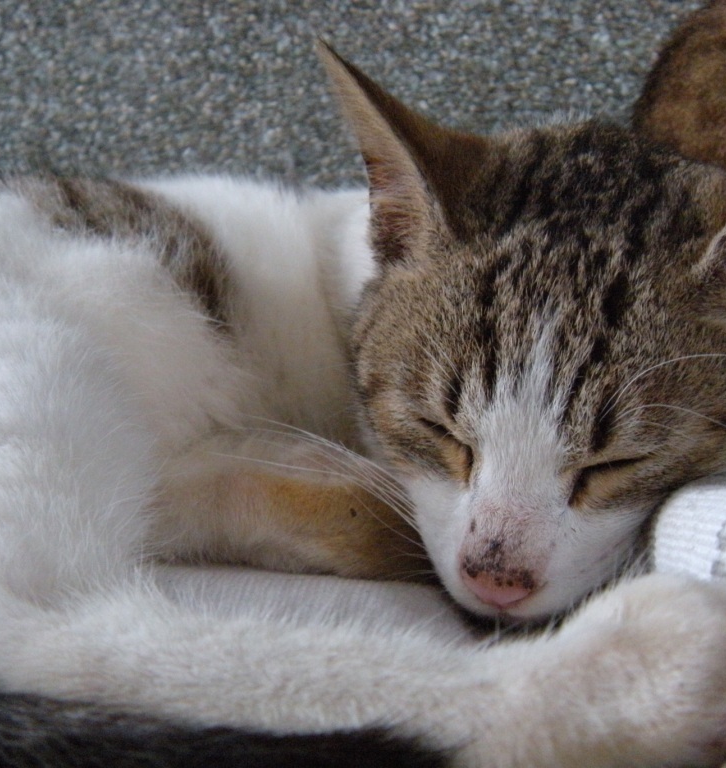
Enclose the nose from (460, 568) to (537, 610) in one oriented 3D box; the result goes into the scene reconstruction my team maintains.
[{"bbox_3d":[0.028,0.043,0.217,0.015,0.009,0.007,14,38,0],"label":"nose"}]

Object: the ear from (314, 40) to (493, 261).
[{"bbox_3d":[0.010,-0.054,0.248,0.024,0.052,0.035,-26,-3,-31],"label":"ear"}]

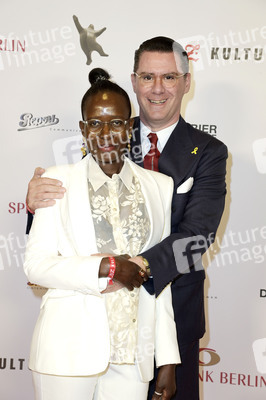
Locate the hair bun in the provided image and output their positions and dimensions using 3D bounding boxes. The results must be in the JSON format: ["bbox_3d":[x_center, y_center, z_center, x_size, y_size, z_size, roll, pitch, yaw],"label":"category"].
[{"bbox_3d":[-0.103,-0.375,2.200,0.067,0.052,0.066,1,6,-3],"label":"hair bun"}]

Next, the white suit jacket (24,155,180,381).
[{"bbox_3d":[-0.094,0.208,2.220,0.470,0.700,0.310,-1,5,-10],"label":"white suit jacket"}]

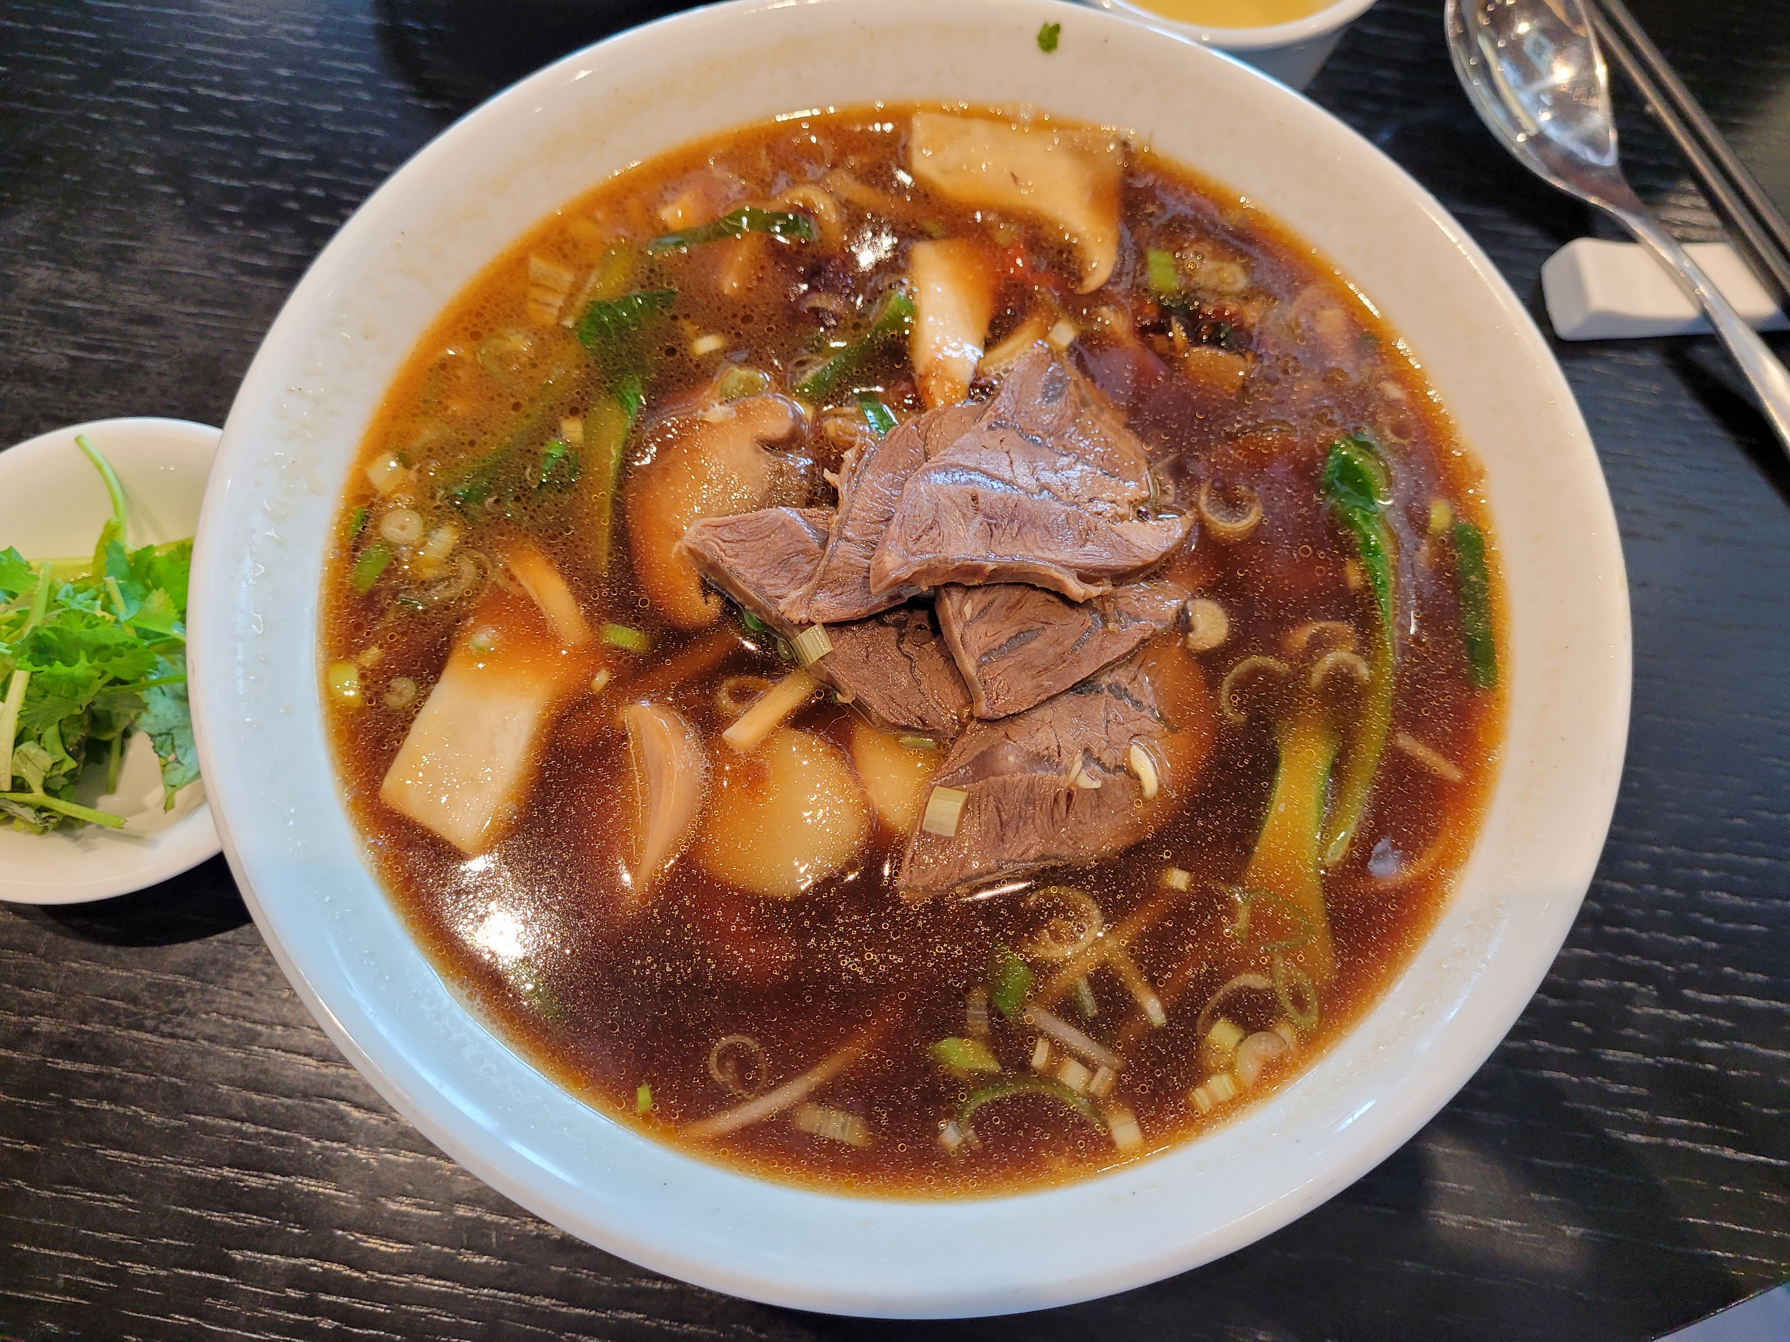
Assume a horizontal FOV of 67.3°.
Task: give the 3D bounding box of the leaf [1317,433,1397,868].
[{"bbox_3d":[0.089,-0.006,0.258,0.014,0.012,0.090,6,70,1],"label":"leaf"}]

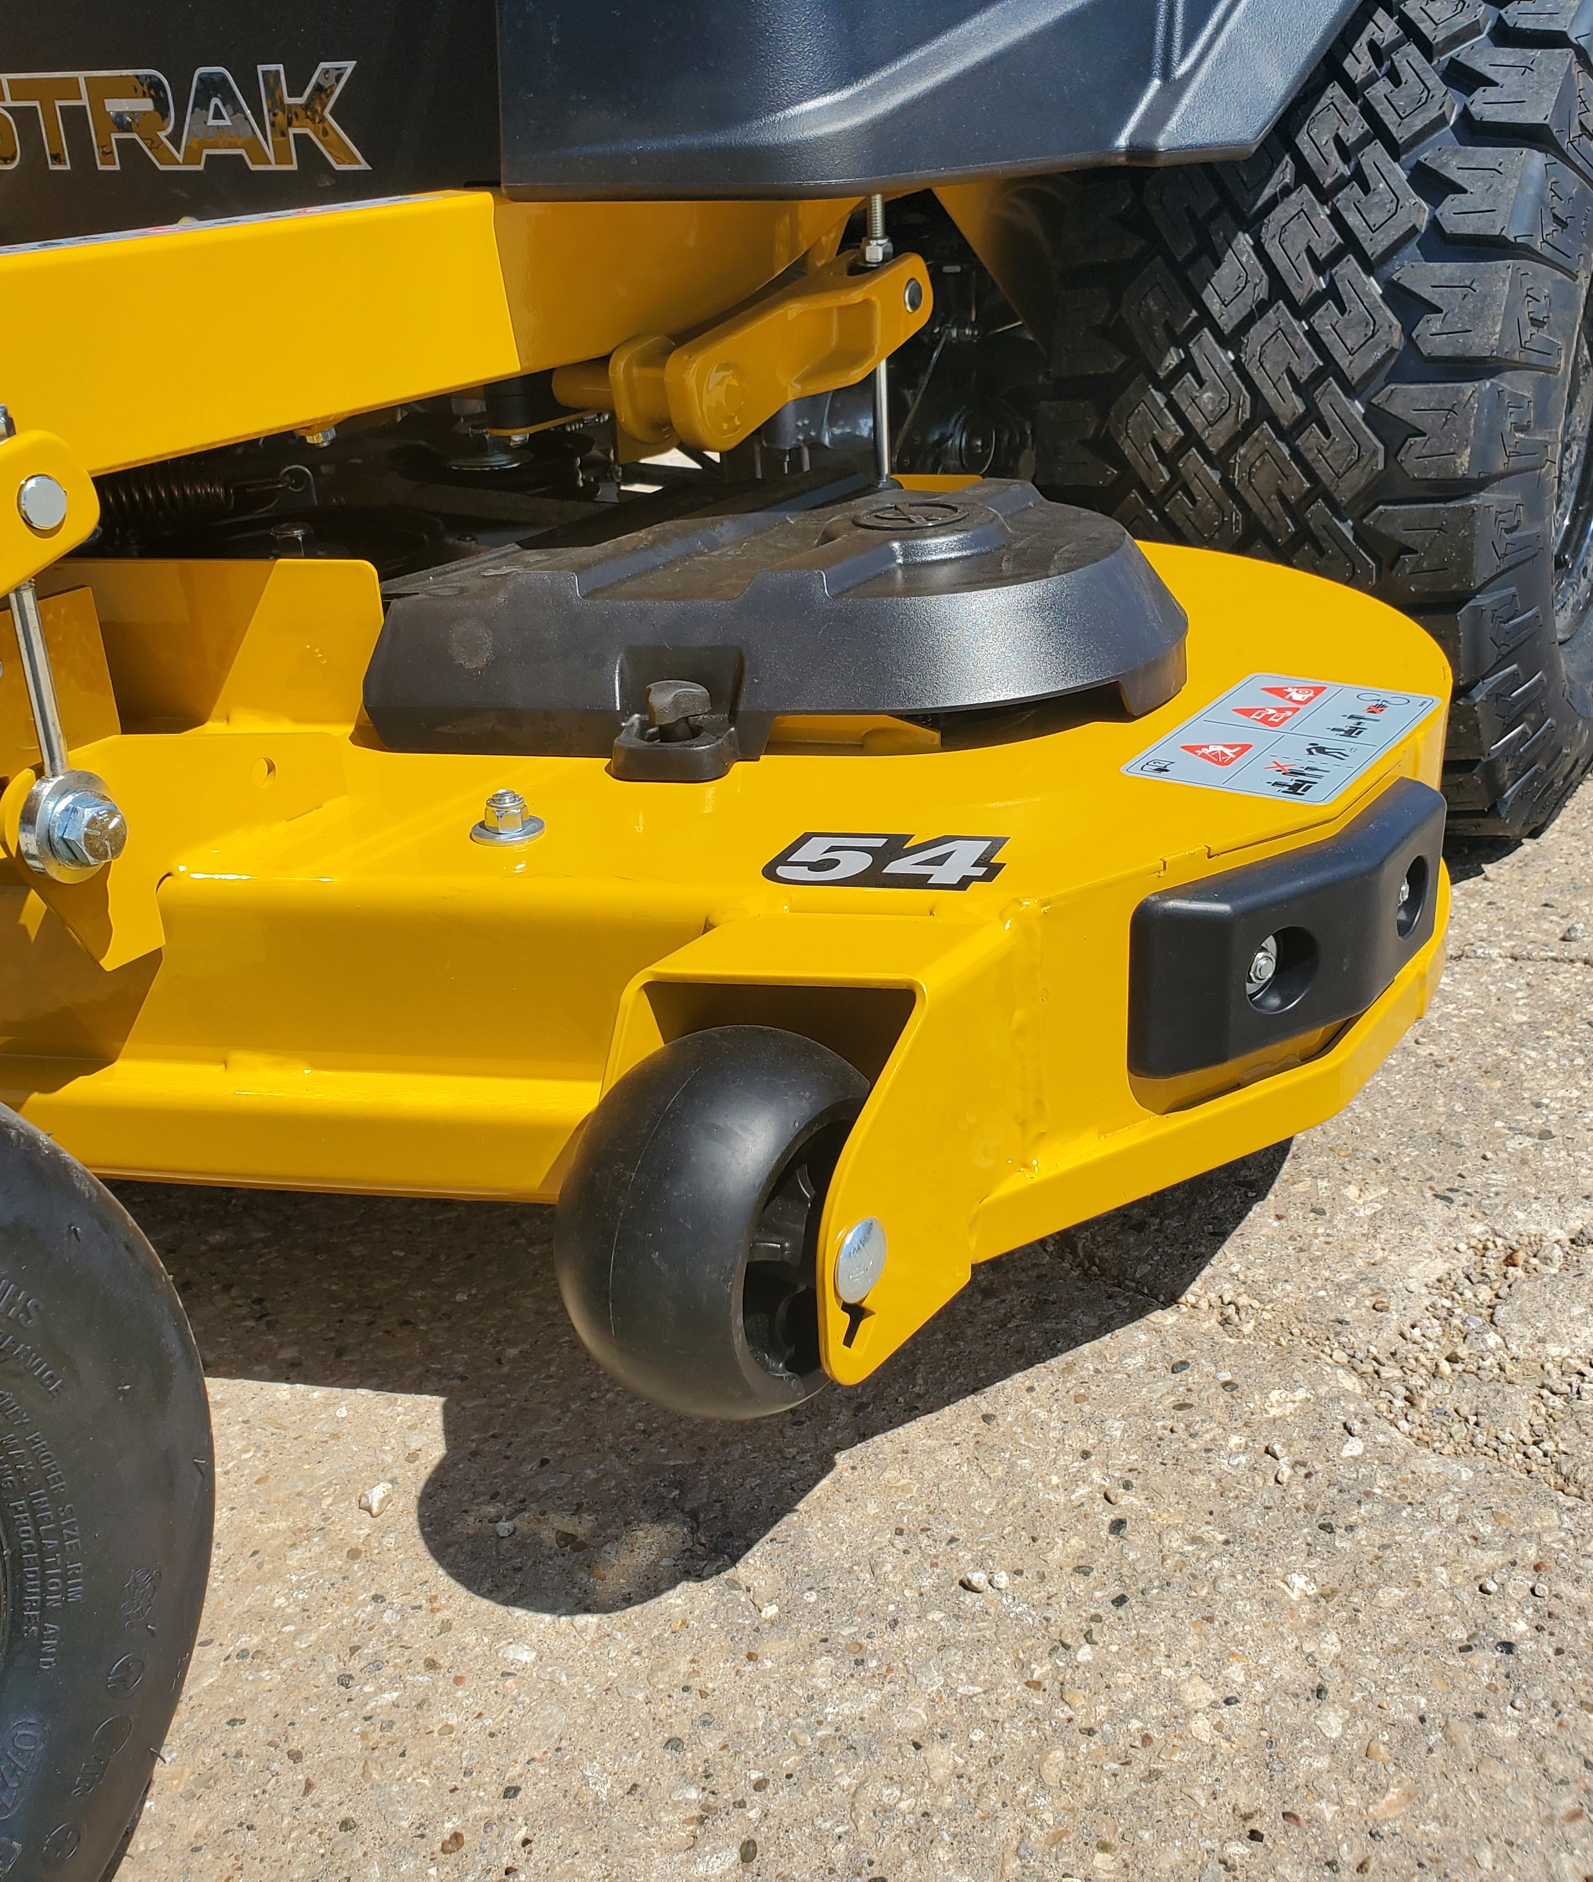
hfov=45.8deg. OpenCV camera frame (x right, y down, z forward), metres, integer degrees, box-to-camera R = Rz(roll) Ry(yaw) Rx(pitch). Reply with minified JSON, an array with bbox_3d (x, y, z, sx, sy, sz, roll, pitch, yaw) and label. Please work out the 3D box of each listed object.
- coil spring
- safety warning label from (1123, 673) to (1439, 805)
[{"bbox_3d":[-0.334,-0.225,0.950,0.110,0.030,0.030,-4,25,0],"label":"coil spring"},{"bbox_3d":[0.192,-0.081,0.736,0.083,0.002,0.134,14,31,32],"label":"safety warning label"}]

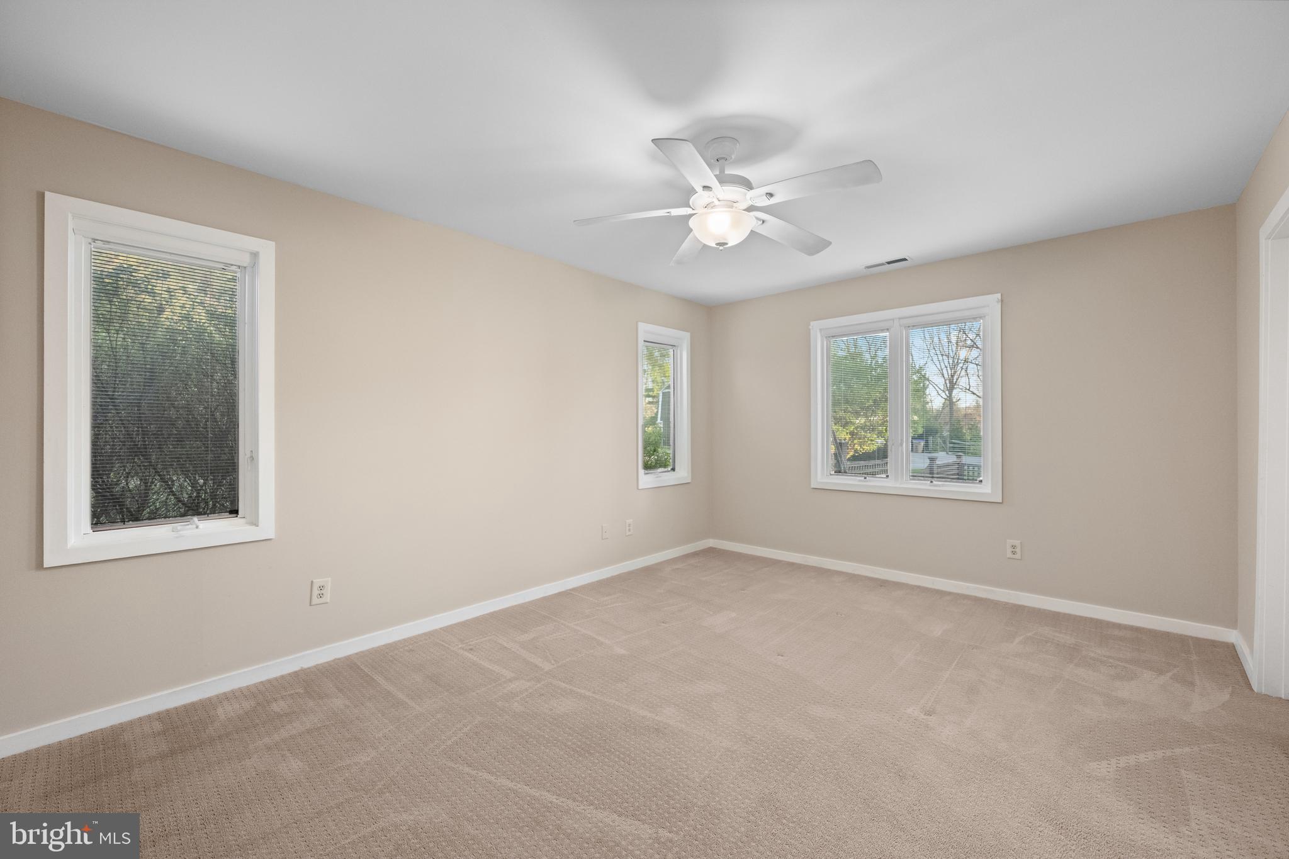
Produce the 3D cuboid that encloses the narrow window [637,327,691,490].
[{"bbox_3d":[0.169,-0.203,4.562,0.080,1.426,0.724,0,0,43],"label":"narrow window"}]

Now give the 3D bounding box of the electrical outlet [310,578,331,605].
[{"bbox_3d":[-1.648,0.827,2.550,0.010,0.122,0.077,0,0,43],"label":"electrical outlet"}]

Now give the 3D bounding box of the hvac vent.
[{"bbox_3d":[1.787,-1.222,3.711,0.340,0.015,0.128,0,0,43],"label":"hvac vent"}]

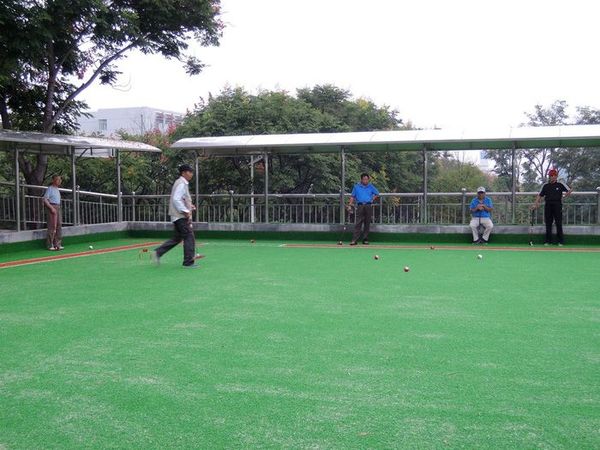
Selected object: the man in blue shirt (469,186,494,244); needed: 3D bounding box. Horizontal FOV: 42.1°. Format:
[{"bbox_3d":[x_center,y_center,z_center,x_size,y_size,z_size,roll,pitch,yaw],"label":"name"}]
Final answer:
[{"bbox_3d":[4.235,-0.215,18.200,0.580,1.330,0.720,0,2,0],"label":"man in blue shirt"}]

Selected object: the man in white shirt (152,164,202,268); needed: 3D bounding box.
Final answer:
[{"bbox_3d":[-2.019,-0.141,12.750,0.800,1.680,0.520,0,2,5],"label":"man in white shirt"}]

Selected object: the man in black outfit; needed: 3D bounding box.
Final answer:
[{"bbox_3d":[5.622,-0.388,17.400,0.820,1.722,0.420,0,2,11],"label":"man in black outfit"}]

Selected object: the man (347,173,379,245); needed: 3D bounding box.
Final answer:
[{"bbox_3d":[1.485,-0.374,18.300,0.700,1.677,0.420,0,2,7],"label":"man"}]

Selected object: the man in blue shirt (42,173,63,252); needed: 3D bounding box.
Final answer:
[{"bbox_3d":[-5.330,-0.264,16.900,0.400,1.634,0.500,1,3,35],"label":"man in blue shirt"}]

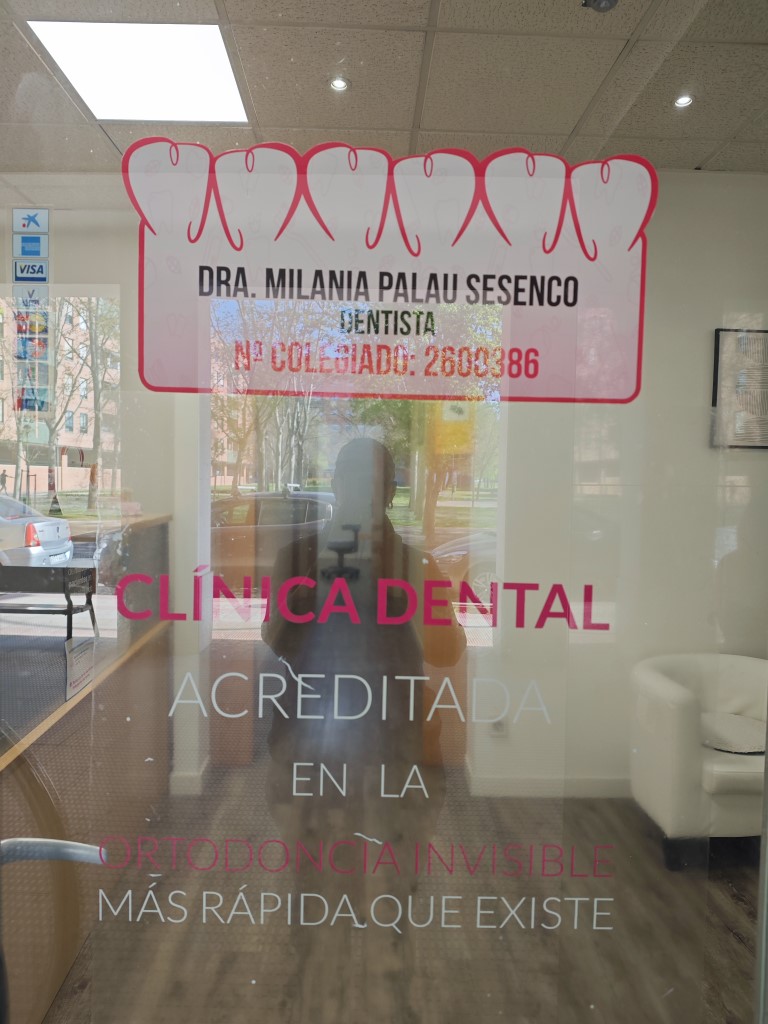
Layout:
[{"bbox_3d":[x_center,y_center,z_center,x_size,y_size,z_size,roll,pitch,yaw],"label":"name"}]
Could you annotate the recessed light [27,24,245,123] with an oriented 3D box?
[{"bbox_3d":[-0.770,-1.437,2.250,0.580,0.050,0.570,1,4,-1],"label":"recessed light"}]

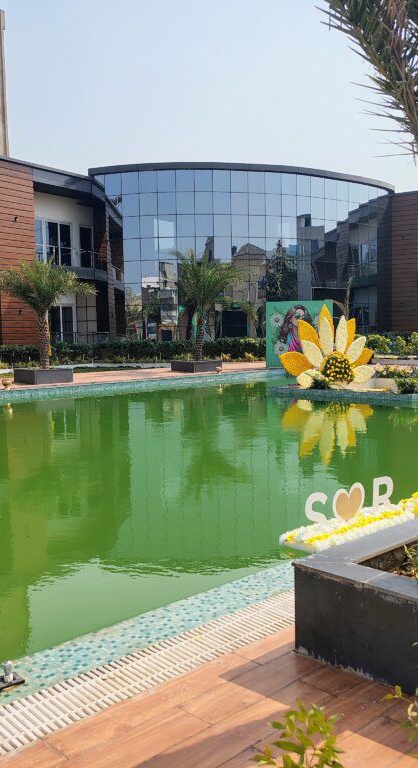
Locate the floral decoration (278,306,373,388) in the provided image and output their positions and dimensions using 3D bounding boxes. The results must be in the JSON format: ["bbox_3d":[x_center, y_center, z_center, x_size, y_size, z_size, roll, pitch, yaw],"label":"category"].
[{"bbox_3d":[3.401,-1.160,19.522,2.900,2.200,1.200,-4,5,-37],"label":"floral decoration"}]

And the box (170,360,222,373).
[{"bbox_3d":[-0.437,-0.635,25.372,1.273,0.404,1.273,-5,6,-43],"label":"box"}]

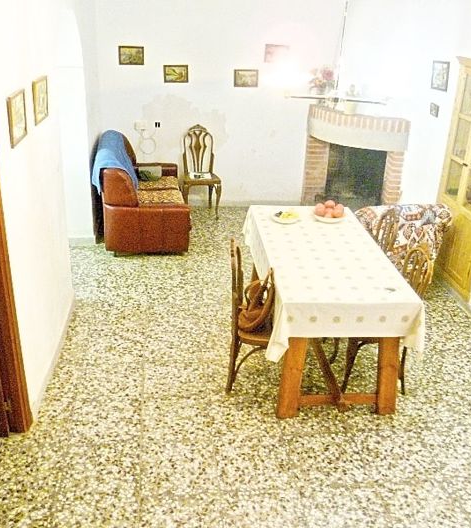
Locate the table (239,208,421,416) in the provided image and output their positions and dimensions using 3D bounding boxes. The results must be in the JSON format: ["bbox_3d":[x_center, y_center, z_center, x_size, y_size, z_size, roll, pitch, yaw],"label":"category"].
[{"bbox_3d":[0.573,0.223,4.071,0.800,0.775,1.660,0,25,-6],"label":"table"}]

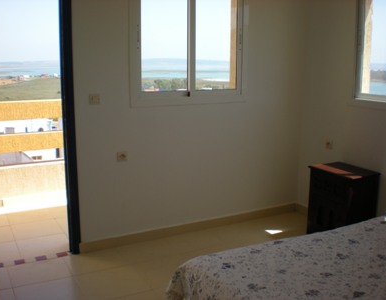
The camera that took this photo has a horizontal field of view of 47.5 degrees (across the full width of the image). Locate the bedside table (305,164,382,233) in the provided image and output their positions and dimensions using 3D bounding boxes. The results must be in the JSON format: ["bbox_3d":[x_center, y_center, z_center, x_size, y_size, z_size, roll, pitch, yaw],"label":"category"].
[{"bbox_3d":[1.267,0.474,3.740,0.357,0.622,0.478,-6,13,-28],"label":"bedside table"}]

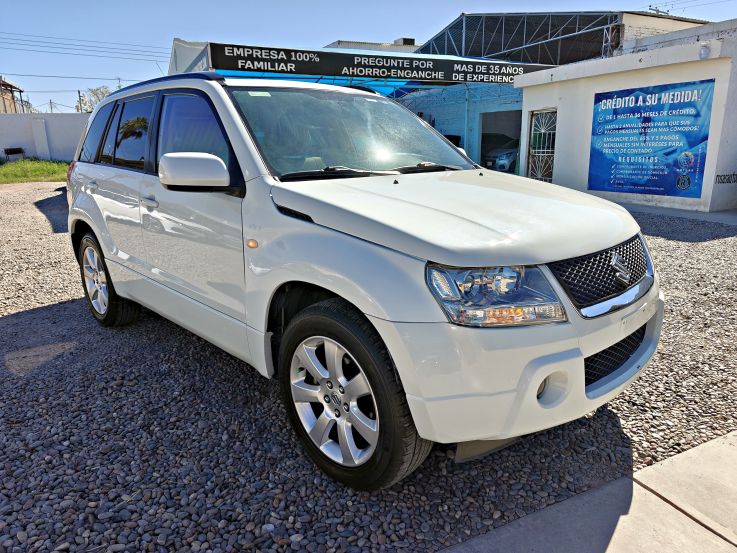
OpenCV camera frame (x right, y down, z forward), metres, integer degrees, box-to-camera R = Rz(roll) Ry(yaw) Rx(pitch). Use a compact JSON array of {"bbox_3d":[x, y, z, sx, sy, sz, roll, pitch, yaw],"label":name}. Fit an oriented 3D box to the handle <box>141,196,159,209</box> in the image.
[{"bbox_3d":[-1.195,-0.397,2.639,0.055,0.050,0.220,-14,19,-42],"label":"handle"}]

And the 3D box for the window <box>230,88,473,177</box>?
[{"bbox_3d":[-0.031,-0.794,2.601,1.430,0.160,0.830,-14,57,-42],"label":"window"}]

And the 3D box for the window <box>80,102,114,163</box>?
[{"bbox_3d":[-1.974,-1.030,3.546,0.080,0.420,0.680,4,6,-45],"label":"window"}]

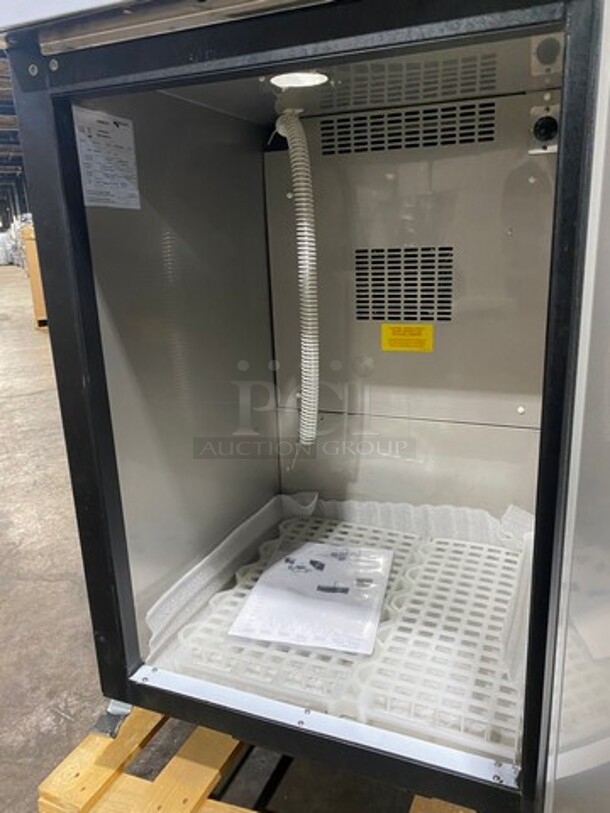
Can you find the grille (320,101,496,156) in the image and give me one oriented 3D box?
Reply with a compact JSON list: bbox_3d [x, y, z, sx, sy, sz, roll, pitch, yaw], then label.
[{"bbox_3d":[0.163,-0.456,1.011,0.289,0.053,0.010,4,17,22],"label":"grille"}]

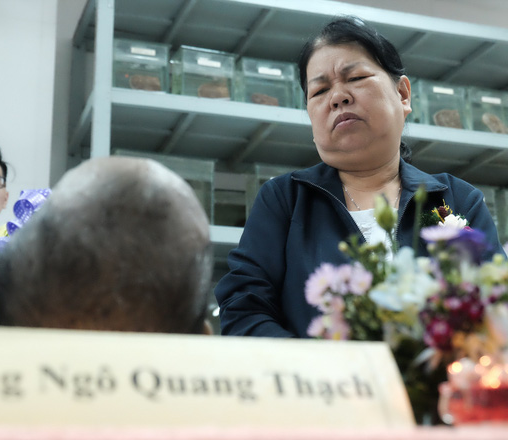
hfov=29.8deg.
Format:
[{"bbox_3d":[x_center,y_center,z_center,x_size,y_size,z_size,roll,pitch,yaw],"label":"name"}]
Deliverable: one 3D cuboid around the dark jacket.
[{"bbox_3d":[0.179,0.172,1.520,0.510,0.600,0.360,1,-13,-4],"label":"dark jacket"}]

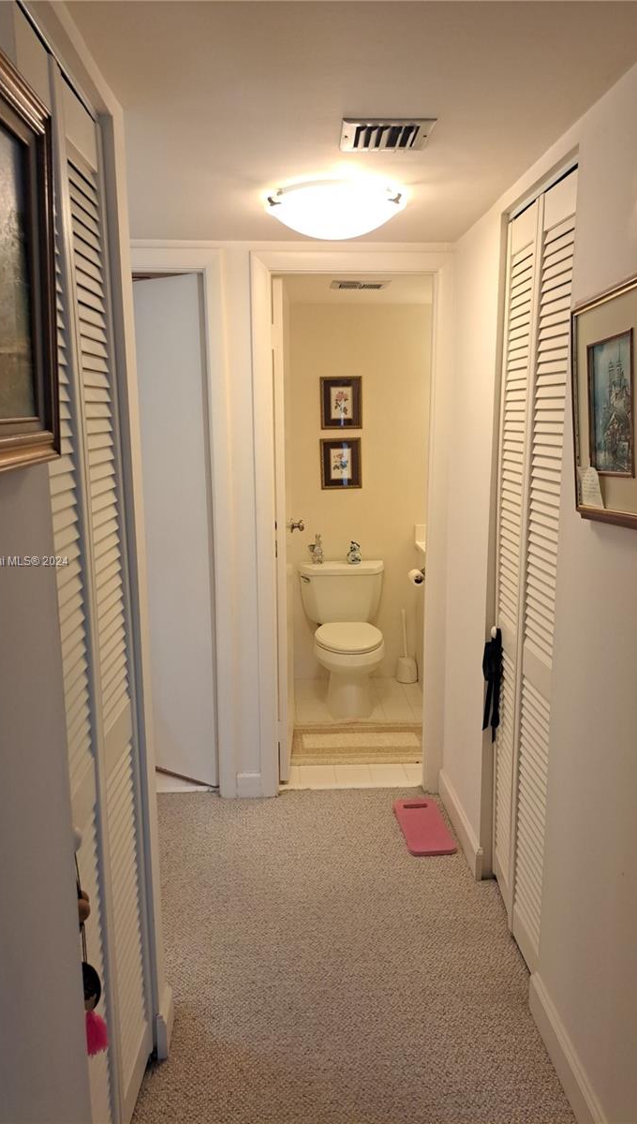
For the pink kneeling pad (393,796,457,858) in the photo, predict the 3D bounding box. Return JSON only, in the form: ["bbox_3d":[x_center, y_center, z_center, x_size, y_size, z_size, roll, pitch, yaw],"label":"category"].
[{"bbox_3d":[0.394,0.991,2.928,0.171,0.021,0.385,-1,10,-3],"label":"pink kneeling pad"}]

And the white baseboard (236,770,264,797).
[{"bbox_3d":[-0.284,0.908,3.178,0.099,0.102,0.017,-1,10,-3],"label":"white baseboard"}]

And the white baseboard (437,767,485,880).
[{"bbox_3d":[0.523,0.957,2.882,0.018,0.102,0.597,-1,10,-3],"label":"white baseboard"}]

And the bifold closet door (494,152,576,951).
[{"bbox_3d":[0.586,0.084,2.139,0.045,2.048,0.591,-1,10,-3],"label":"bifold closet door"}]

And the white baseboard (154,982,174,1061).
[{"bbox_3d":[-0.376,1.133,1.933,0.018,0.109,0.139,-1,10,-3],"label":"white baseboard"}]

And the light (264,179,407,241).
[{"bbox_3d":[0.050,-0.973,2.183,0.397,0.133,0.397,-1,10,-3],"label":"light"}]

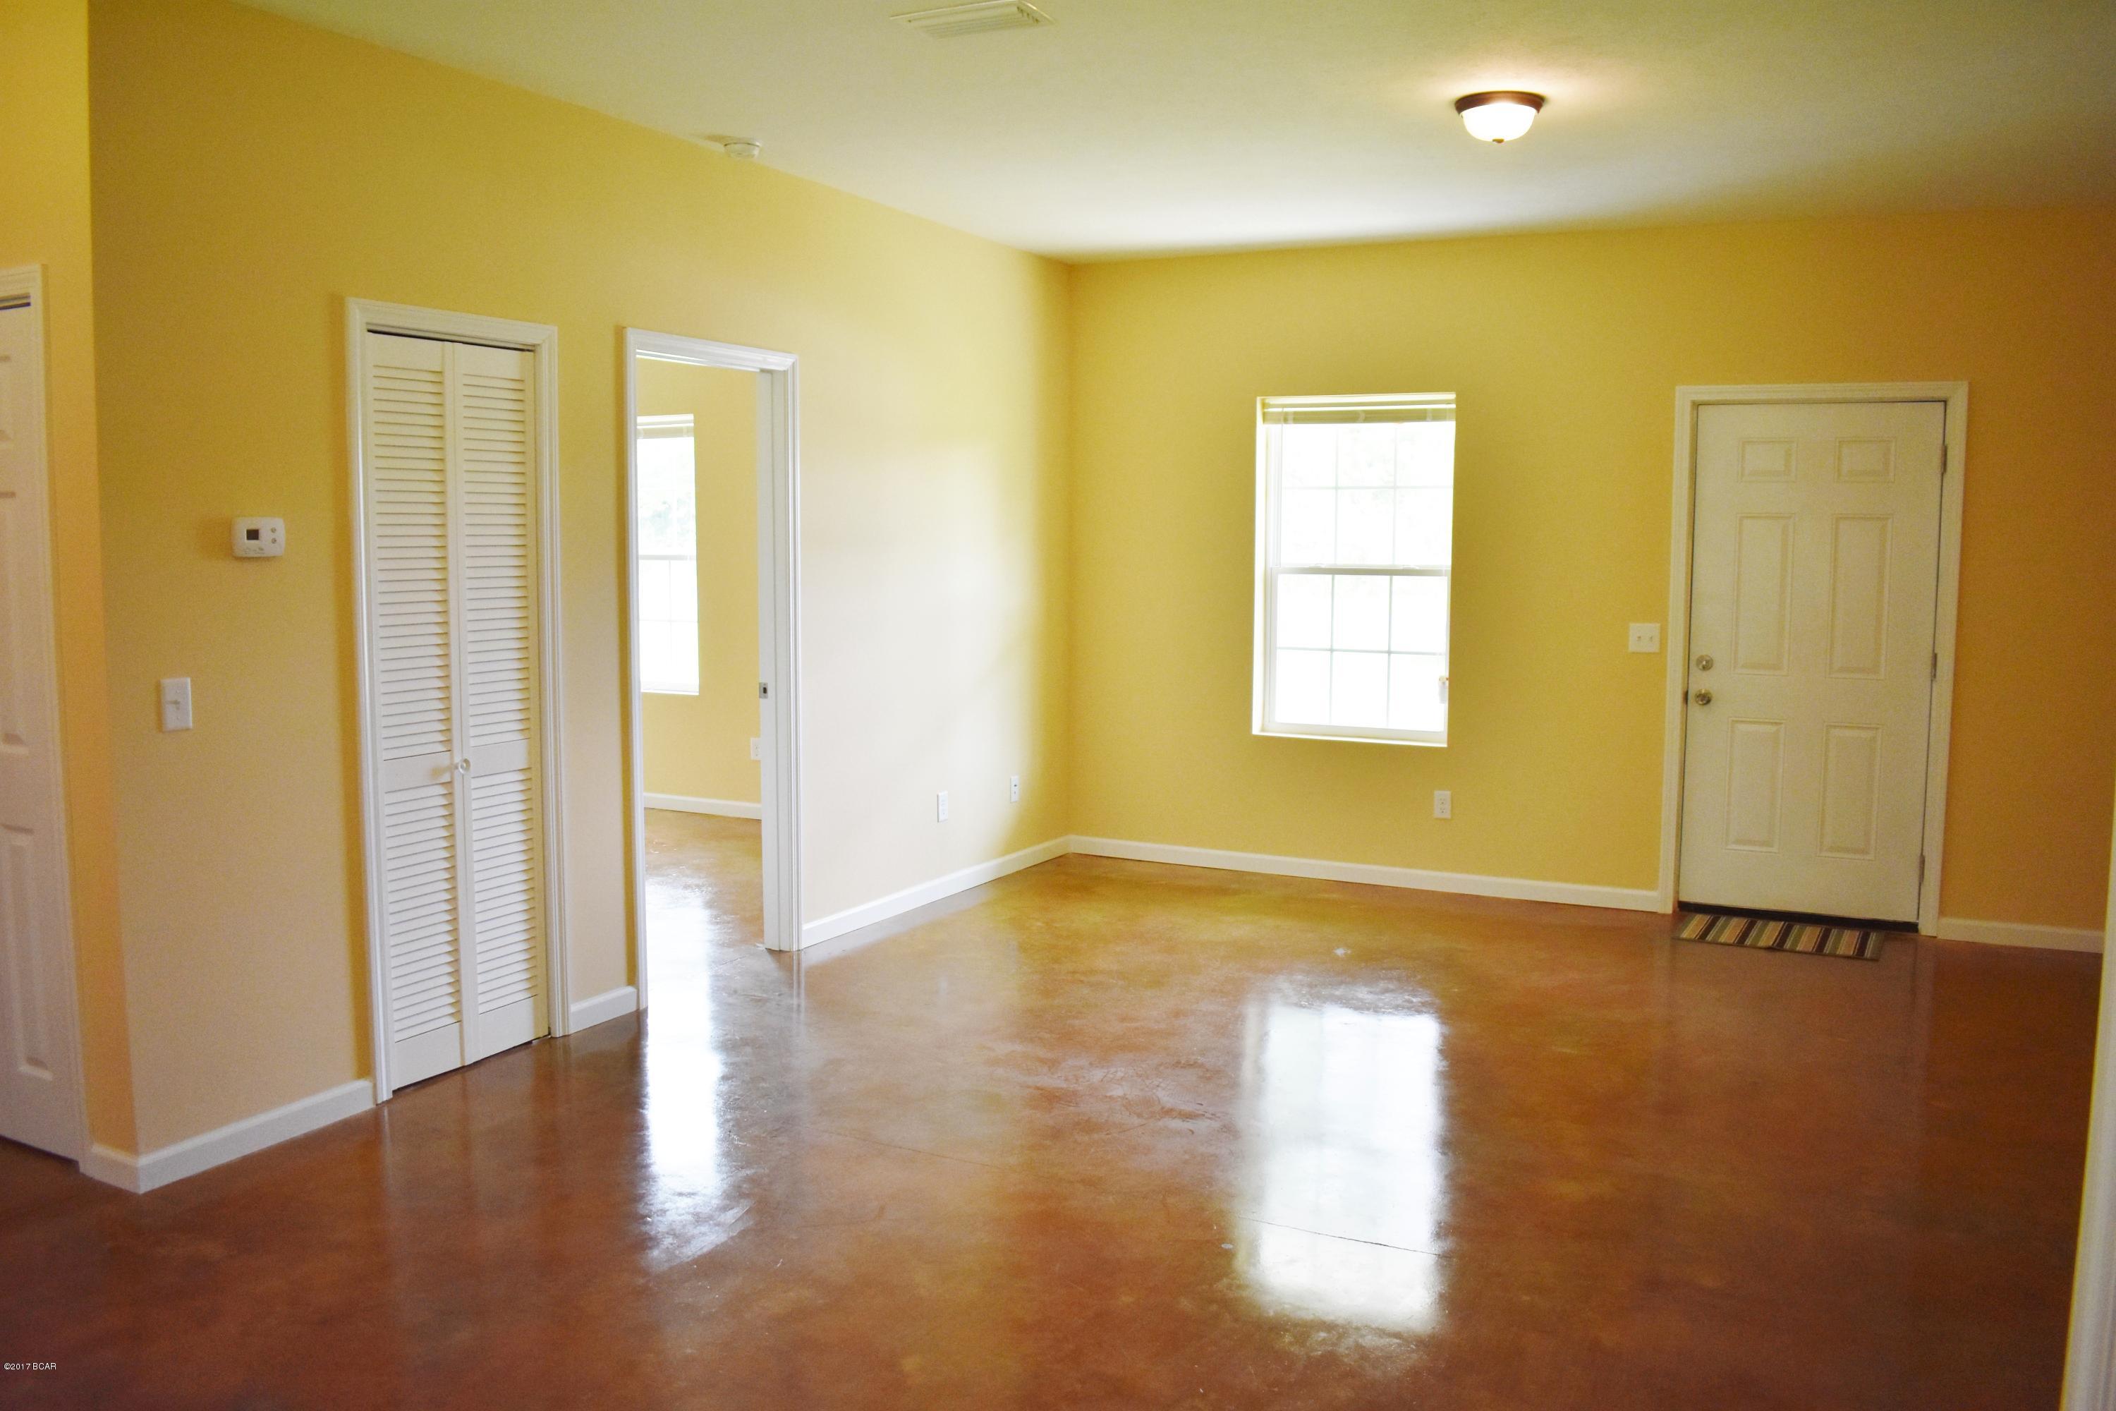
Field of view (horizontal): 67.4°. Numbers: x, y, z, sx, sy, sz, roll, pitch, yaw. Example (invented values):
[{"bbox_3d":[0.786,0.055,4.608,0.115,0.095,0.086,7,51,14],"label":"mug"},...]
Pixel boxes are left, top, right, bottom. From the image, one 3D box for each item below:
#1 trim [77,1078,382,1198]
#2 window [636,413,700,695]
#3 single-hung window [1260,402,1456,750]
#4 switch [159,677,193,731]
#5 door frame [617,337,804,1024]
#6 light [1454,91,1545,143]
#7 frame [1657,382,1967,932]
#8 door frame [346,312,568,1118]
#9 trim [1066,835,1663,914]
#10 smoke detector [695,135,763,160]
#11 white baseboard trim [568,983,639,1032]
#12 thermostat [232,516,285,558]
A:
[{"bbox_3d":[-2.073,1.056,4.007,0.250,0.086,0.664,3,7,28],"label":"trim"},{"bbox_3d":[-2.352,-0.845,8.947,0.900,1.537,0.100,3,7,28],"label":"window"},{"bbox_3d":[1.323,-0.604,7.024,0.894,1.520,0.111,3,6,27],"label":"single-hung window"},{"bbox_3d":[-2.045,-0.001,3.692,0.014,0.116,0.072,3,7,28],"label":"switch"},{"bbox_3d":[-1.190,-0.132,5.344,0.136,2.141,0.870,3,6,27],"label":"door frame"},{"bbox_3d":[1.277,-1.682,4.584,0.265,0.123,0.265,3,6,27],"label":"light"},{"bbox_3d":[2.941,-0.179,6.237,1.023,2.127,0.130,3,7,28],"label":"frame"},{"bbox_3d":[-1.692,-0.016,4.485,0.120,2.136,0.717,3,7,28],"label":"door frame"},{"bbox_3d":[1.264,0.742,7.094,2.742,0.083,0.015,3,6,27],"label":"trim"},{"bbox_3d":[-1.020,-1.801,5.165,0.126,0.043,0.126,3,6,27],"label":"smoke detector"},{"bbox_3d":[-1.418,0.957,5.004,0.016,0.088,0.307,3,7,28],"label":"white baseboard trim"},{"bbox_3d":[-1.929,-0.410,3.853,0.030,0.094,0.134,3,7,28],"label":"thermostat"}]

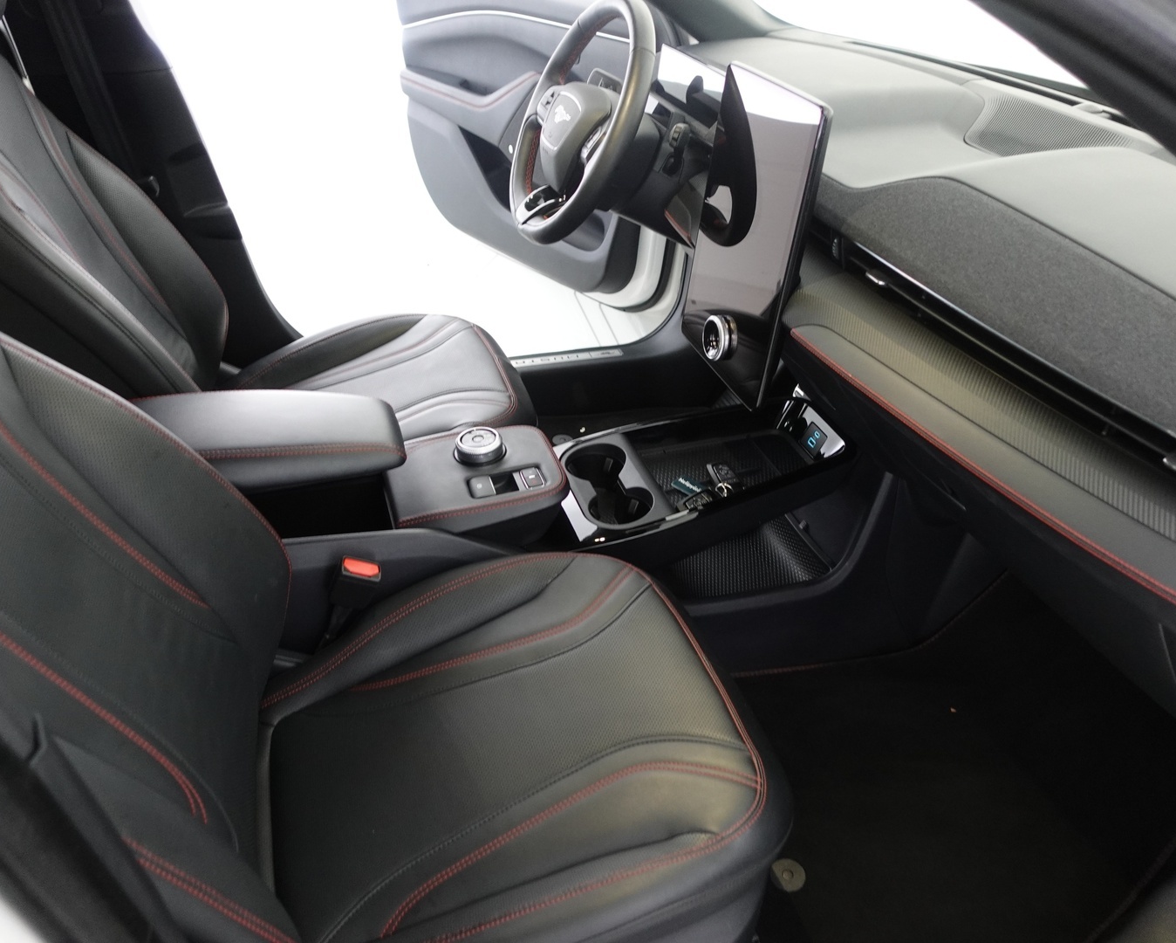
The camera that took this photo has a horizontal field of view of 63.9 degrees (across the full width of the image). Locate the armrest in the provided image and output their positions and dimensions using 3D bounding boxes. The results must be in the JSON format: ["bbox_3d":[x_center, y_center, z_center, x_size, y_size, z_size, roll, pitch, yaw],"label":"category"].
[{"bbox_3d":[-0.399,-0.033,1.091,0.345,0.065,0.175,-4,34,-17],"label":"armrest"}]

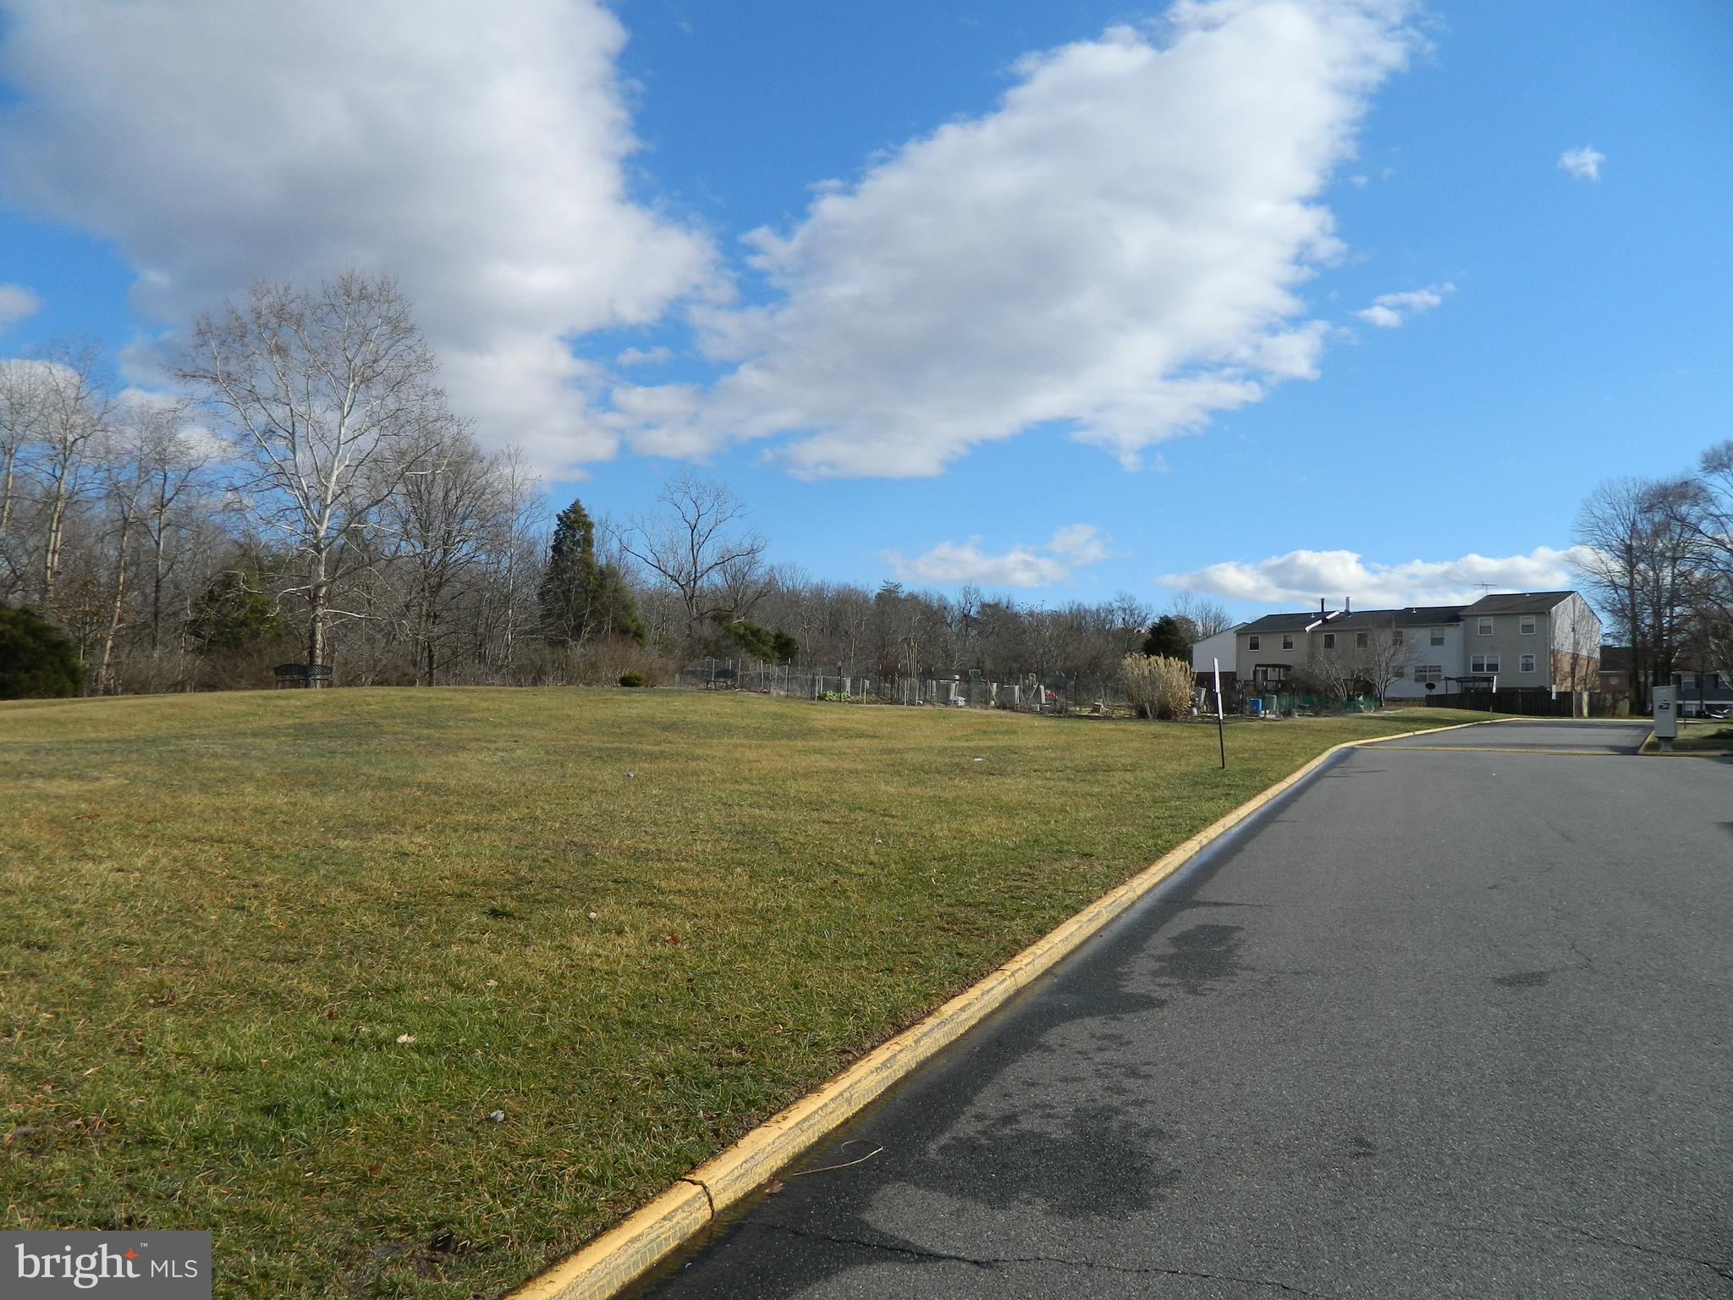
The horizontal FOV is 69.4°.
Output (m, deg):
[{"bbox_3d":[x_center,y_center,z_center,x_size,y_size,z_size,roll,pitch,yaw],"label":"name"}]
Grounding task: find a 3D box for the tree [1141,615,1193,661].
[{"bbox_3d":[31.291,0.703,130.000,5.625,8.860,5.625,1,-3,0],"label":"tree"}]

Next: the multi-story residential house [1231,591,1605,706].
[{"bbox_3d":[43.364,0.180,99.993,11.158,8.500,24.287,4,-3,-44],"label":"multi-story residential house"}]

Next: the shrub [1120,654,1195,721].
[{"bbox_3d":[12.094,1.519,52.000,2.981,2.756,2.800,1,-3,0],"label":"shrub"}]

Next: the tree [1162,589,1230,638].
[{"bbox_3d":[41.164,-0.587,155.000,8.384,13.749,8.384,1,-3,0],"label":"tree"}]

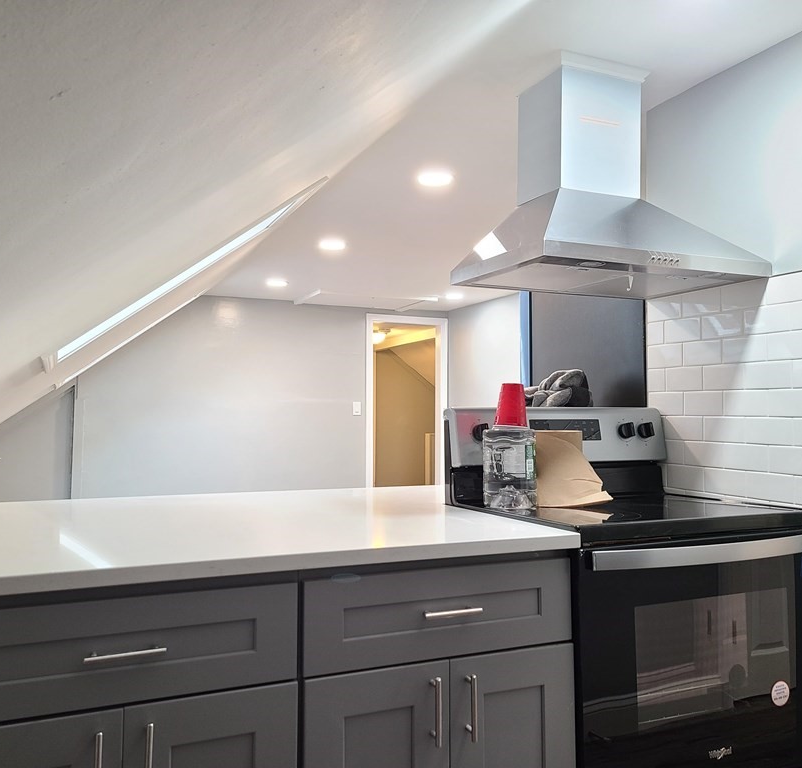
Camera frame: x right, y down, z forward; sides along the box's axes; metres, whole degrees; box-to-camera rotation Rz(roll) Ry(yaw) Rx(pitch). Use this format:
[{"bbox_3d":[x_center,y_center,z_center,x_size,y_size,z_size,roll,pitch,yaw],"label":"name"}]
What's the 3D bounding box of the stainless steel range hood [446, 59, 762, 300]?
[{"bbox_3d":[0.592,-0.622,2.239,0.747,0.650,0.477,1,-2,-23],"label":"stainless steel range hood"}]

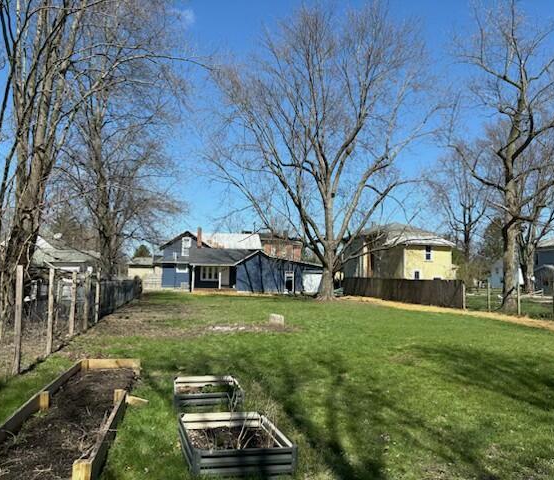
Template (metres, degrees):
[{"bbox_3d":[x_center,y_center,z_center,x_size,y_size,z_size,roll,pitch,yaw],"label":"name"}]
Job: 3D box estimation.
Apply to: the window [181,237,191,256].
[{"bbox_3d":[-8.750,0.630,46.500,0.950,1.850,0.150,2,-4,-12],"label":"window"}]

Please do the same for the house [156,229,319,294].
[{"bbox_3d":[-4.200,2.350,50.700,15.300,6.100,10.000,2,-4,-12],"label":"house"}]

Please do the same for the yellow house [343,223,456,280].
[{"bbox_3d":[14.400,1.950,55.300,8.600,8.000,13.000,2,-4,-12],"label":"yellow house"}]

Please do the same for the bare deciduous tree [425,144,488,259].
[{"bbox_3d":[23.200,-2.950,62.000,8.000,17.500,8.000,2,-4,-12],"label":"bare deciduous tree"}]

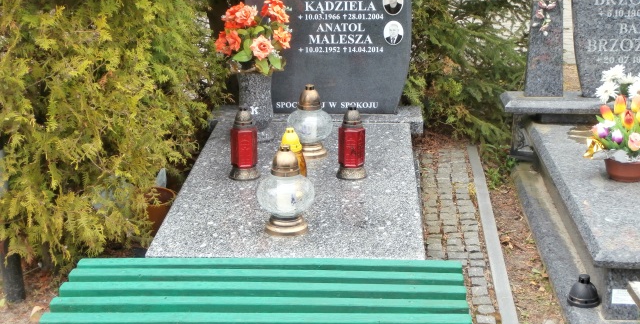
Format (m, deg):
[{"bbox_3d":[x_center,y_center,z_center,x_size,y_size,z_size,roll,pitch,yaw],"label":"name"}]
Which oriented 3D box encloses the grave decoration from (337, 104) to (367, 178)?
[{"bbox_3d":[0.122,-0.075,3.944,0.113,0.266,0.113,1,18,3],"label":"grave decoration"}]

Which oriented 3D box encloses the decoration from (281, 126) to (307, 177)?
[{"bbox_3d":[-0.100,-0.021,3.866,0.100,0.211,0.100,1,18,3],"label":"decoration"}]

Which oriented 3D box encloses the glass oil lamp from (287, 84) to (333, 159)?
[{"bbox_3d":[-0.033,-0.166,4.199,0.181,0.285,0.181,1,18,3],"label":"glass oil lamp"}]

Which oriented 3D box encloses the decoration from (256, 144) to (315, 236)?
[{"bbox_3d":[-0.103,0.083,3.414,0.190,0.286,0.190,1,18,3],"label":"decoration"}]

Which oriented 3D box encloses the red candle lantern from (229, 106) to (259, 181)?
[{"bbox_3d":[-0.279,-0.073,3.944,0.113,0.263,0.113,1,18,3],"label":"red candle lantern"}]

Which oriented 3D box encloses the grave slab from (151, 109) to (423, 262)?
[{"bbox_3d":[-0.063,0.109,4.053,0.870,0.150,1.705,1,18,3],"label":"grave slab"}]

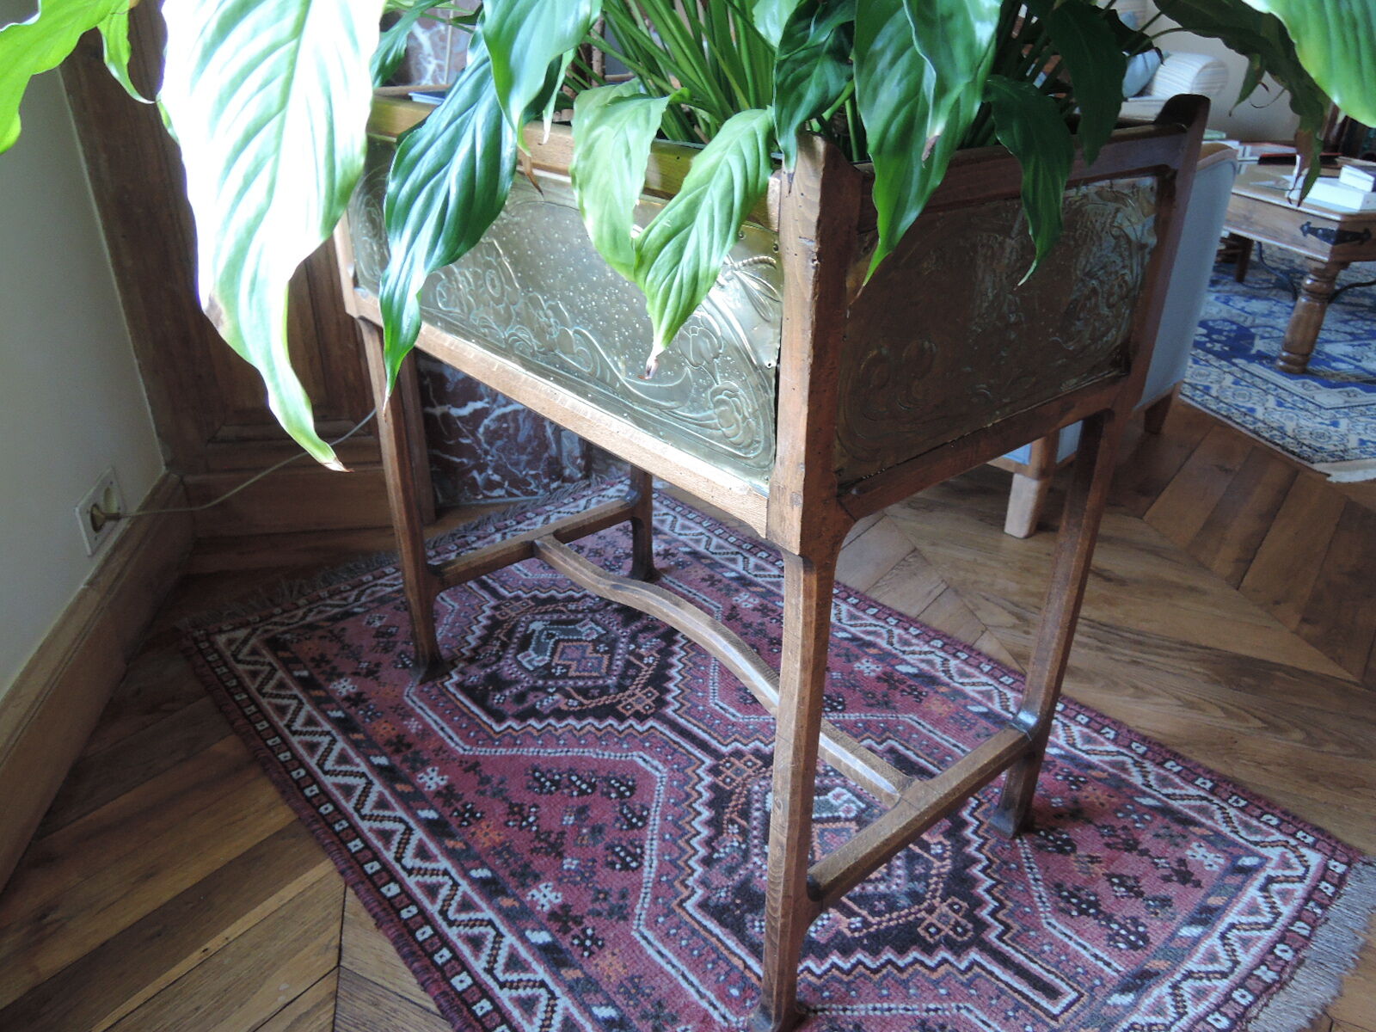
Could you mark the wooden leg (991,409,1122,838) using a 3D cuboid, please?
[{"bbox_3d":[0.420,0.138,1.099,0.041,0.569,0.038,-21,35,-34],"label":"wooden leg"}]

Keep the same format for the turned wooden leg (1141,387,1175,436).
[{"bbox_3d":[1.158,-0.268,2.334,0.043,0.118,0.046,24,36,37],"label":"turned wooden leg"}]

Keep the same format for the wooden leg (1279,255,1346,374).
[{"bbox_3d":[1.725,-0.552,2.644,0.087,0.308,0.087,-7,29,-13],"label":"wooden leg"}]

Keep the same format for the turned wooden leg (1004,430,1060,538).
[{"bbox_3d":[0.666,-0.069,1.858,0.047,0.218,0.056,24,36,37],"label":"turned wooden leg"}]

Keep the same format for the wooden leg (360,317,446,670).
[{"bbox_3d":[-0.402,-0.006,1.368,0.041,0.569,0.038,-21,35,-34],"label":"wooden leg"}]

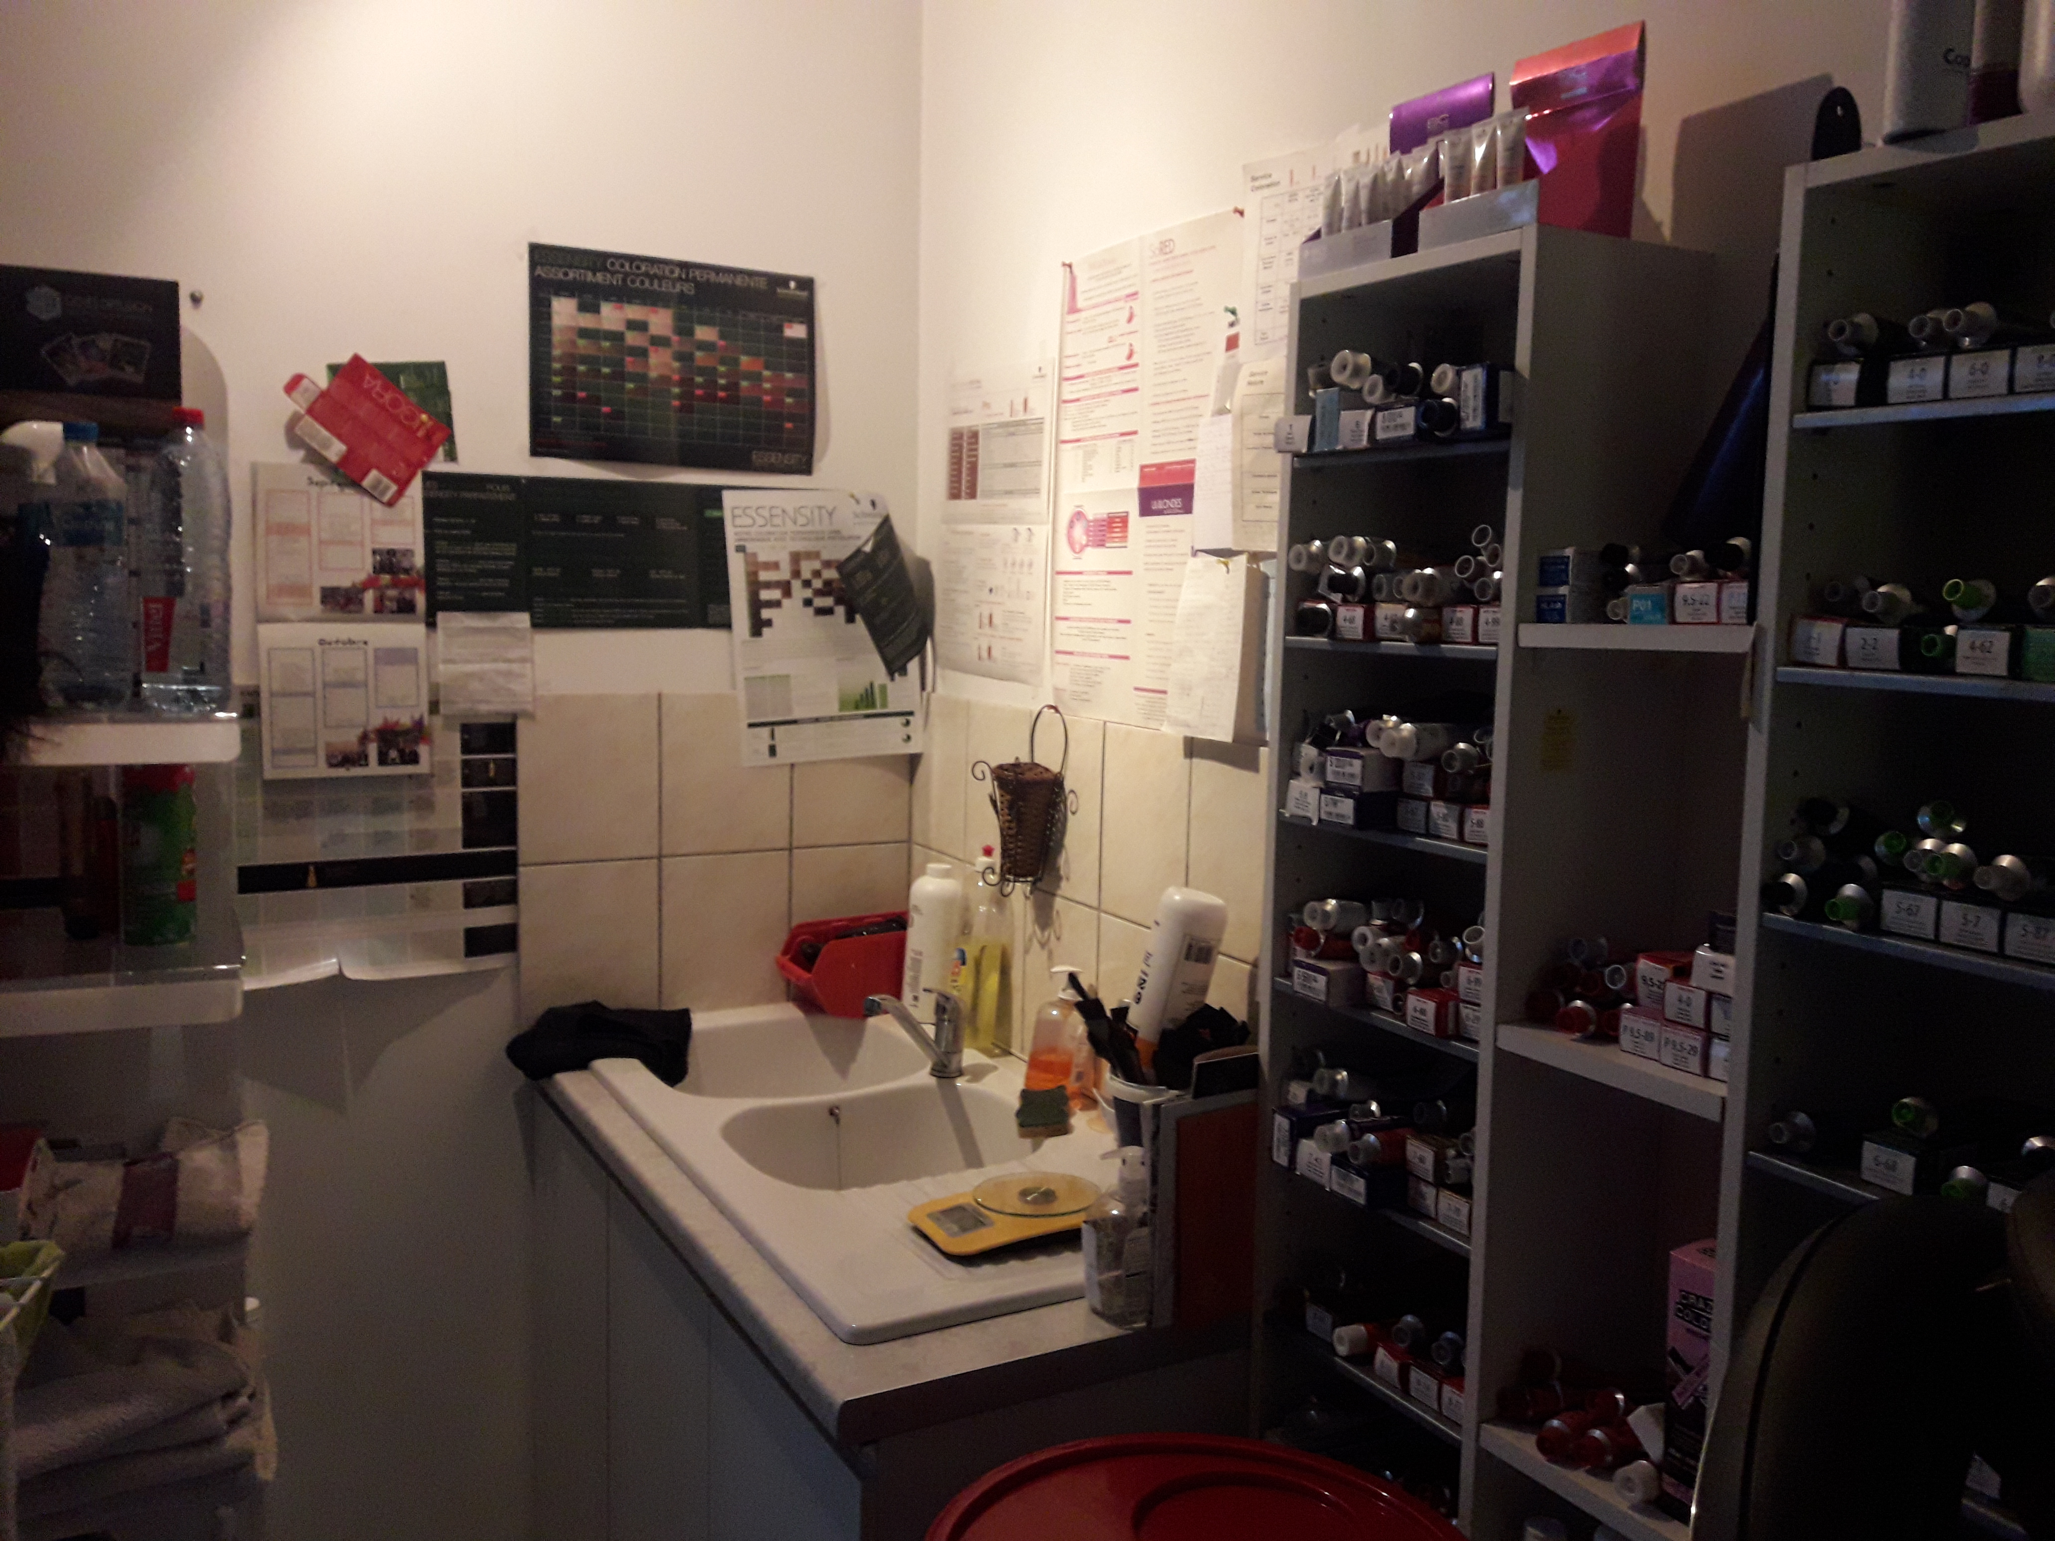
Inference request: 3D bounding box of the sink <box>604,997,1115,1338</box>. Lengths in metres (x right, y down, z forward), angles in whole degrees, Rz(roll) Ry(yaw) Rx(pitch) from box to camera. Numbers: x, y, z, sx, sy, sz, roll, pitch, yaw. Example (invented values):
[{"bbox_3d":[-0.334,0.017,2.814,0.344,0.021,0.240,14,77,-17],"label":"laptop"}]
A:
[{"bbox_3d":[-0.206,0.516,2.063,0.521,0.186,1.137,-2,7,-27],"label":"sink"}]

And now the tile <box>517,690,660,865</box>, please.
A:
[{"bbox_3d":[-0.640,0.009,2.432,0.203,0.242,0.010,-2,7,-27],"label":"tile"}]

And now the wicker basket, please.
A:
[{"bbox_3d":[-0.024,0.038,2.236,0.120,0.255,0.165,-2,7,-27],"label":"wicker basket"}]

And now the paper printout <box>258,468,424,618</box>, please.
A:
[{"bbox_3d":[-0.923,-0.304,2.241,0.212,0.205,0.008,-2,7,-27],"label":"paper printout"}]

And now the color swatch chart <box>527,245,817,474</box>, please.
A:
[{"bbox_3d":[-0.506,-0.591,2.417,0.420,0.295,0.018,-2,7,-27],"label":"color swatch chart"}]

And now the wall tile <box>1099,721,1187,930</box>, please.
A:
[{"bbox_3d":[0.146,0.070,2.037,0.012,0.243,0.205,-2,7,-27],"label":"wall tile"}]

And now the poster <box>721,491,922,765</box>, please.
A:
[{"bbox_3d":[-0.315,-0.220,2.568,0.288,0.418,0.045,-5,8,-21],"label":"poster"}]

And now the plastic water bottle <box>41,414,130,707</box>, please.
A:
[{"bbox_3d":[-1.042,-0.225,1.825,0.085,0.308,0.085,-2,7,-27],"label":"plastic water bottle"}]

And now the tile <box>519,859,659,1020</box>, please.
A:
[{"bbox_3d":[-0.646,0.255,2.458,0.203,0.246,0.010,-2,7,-27],"label":"tile"}]

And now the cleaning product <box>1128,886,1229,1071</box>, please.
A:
[{"bbox_3d":[0.159,0.244,1.847,0.065,0.225,0.075,13,7,4],"label":"cleaning product"}]

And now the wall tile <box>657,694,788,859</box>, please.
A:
[{"bbox_3d":[-0.458,0.004,2.526,0.203,0.242,0.010,-2,7,-27],"label":"wall tile"}]

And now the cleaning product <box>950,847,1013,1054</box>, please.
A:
[{"bbox_3d":[-0.067,0.255,2.371,0.060,0.297,0.085,-2,7,-27],"label":"cleaning product"}]

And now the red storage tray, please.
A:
[{"bbox_3d":[-0.257,0.304,2.572,0.230,0.132,0.147,-2,7,-27],"label":"red storage tray"}]

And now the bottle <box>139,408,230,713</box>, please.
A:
[{"bbox_3d":[-0.911,-0.226,1.793,0.084,0.322,0.084,-2,7,-27],"label":"bottle"}]

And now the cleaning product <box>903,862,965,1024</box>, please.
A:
[{"bbox_3d":[-0.139,0.260,2.498,0.081,0.232,0.081,1,6,0],"label":"cleaning product"}]

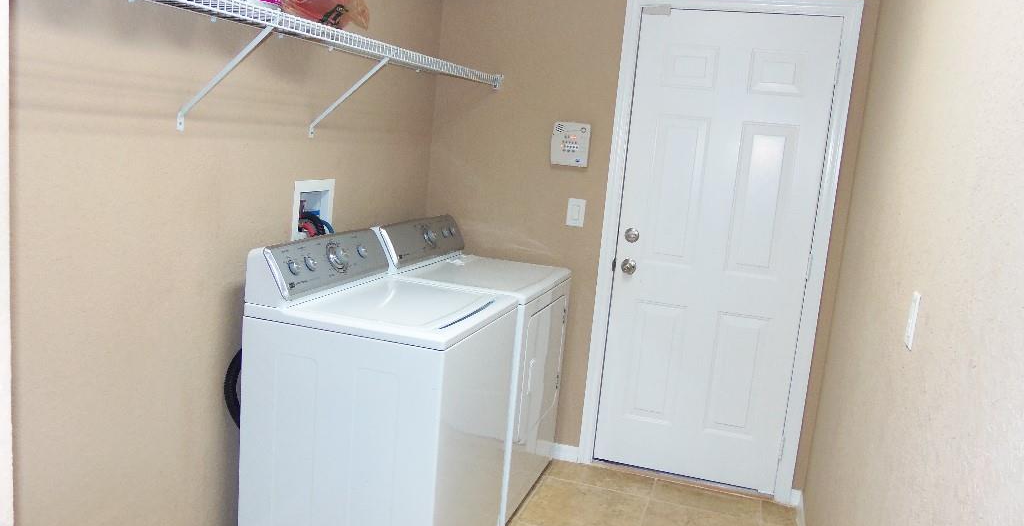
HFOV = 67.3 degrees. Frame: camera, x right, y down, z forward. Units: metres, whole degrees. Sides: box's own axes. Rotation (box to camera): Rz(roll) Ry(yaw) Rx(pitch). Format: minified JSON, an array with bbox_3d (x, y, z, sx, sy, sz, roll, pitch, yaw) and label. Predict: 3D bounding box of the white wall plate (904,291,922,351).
[{"bbox_3d":[0.828,0.117,1.592,0.009,0.115,0.073,8,10,17],"label":"white wall plate"}]

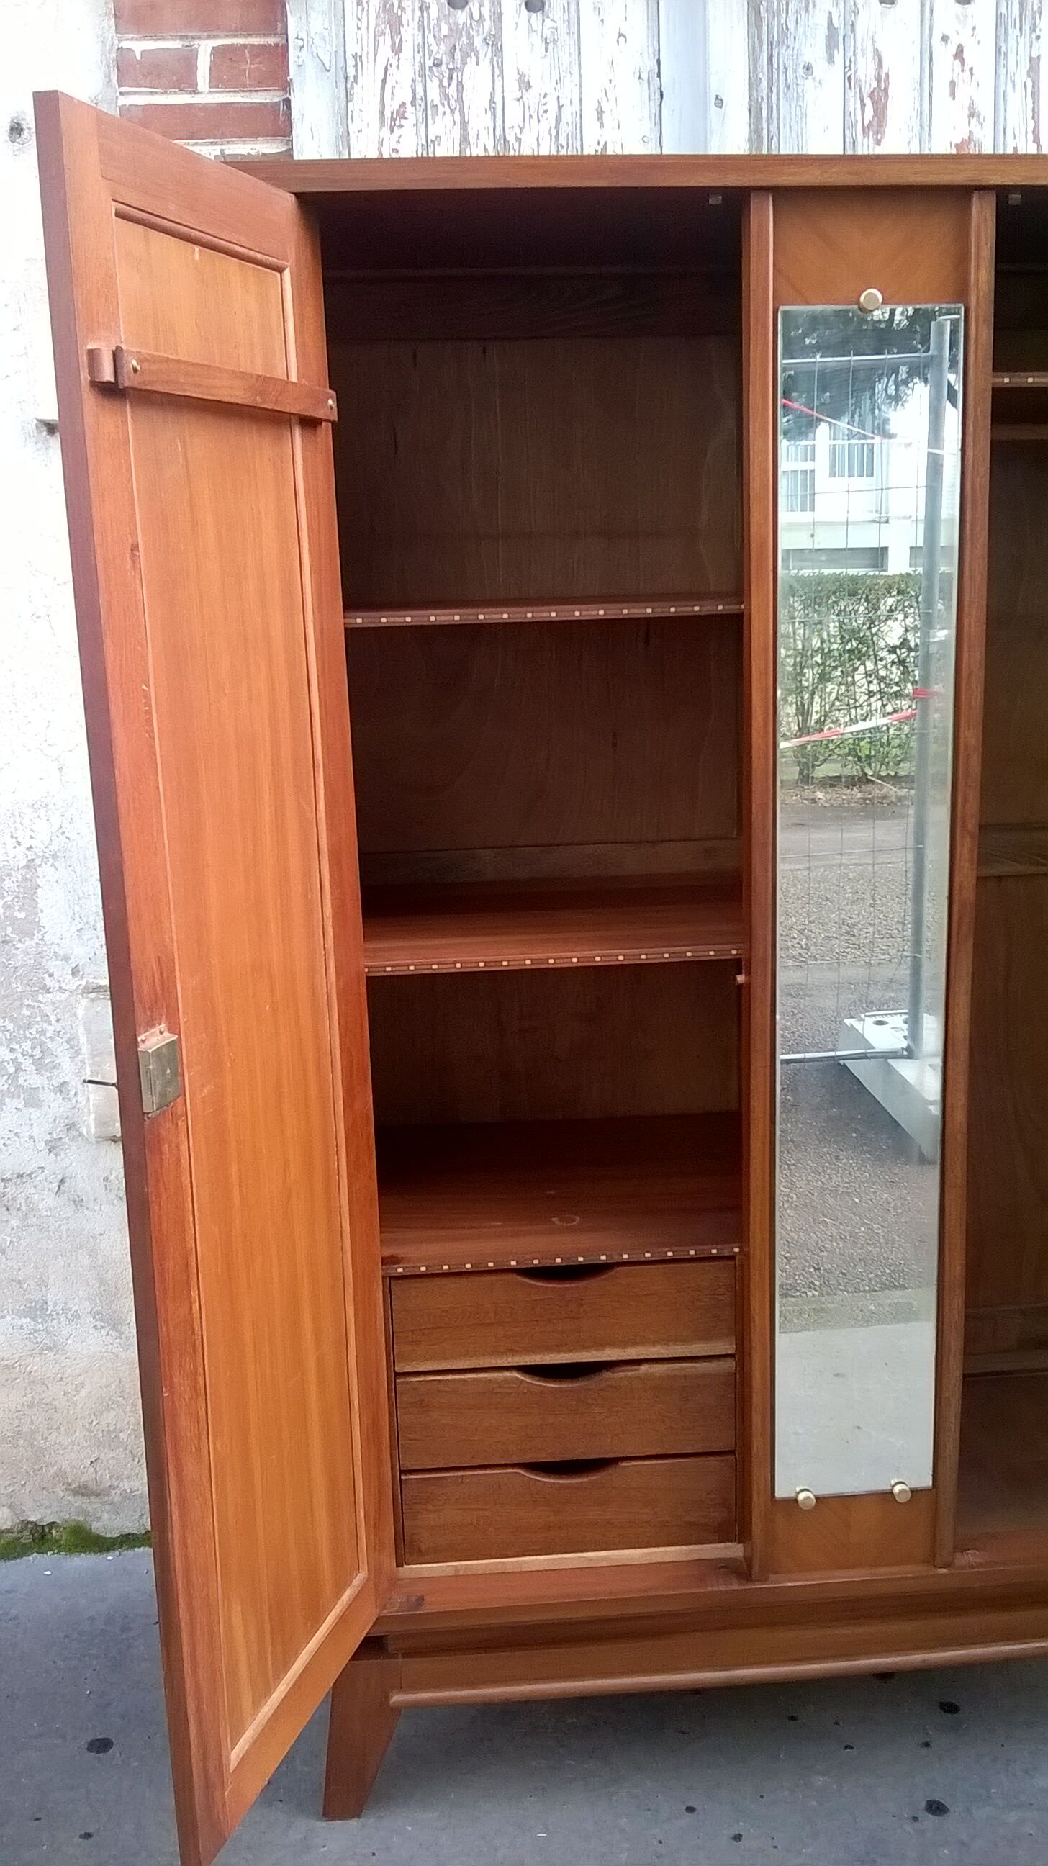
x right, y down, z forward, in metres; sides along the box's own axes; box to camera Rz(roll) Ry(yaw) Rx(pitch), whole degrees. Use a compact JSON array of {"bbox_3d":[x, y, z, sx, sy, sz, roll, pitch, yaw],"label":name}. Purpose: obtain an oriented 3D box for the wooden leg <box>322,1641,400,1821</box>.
[{"bbox_3d":[-0.201,0.974,2.007,0.100,0.216,0.070,-3,12,-4],"label":"wooden leg"}]

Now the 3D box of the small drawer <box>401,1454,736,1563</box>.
[{"bbox_3d":[0.040,0.656,2.195,0.407,0.122,0.430,-3,12,-4],"label":"small drawer"}]

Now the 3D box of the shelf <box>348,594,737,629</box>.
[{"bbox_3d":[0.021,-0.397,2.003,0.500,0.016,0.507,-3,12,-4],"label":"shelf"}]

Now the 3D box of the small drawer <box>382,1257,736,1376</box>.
[{"bbox_3d":[0.032,0.407,2.140,0.407,0.123,0.430,-3,12,-4],"label":"small drawer"}]

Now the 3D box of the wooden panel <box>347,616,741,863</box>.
[{"bbox_3d":[0.025,-0.284,2.296,0.554,0.337,0.014,-3,12,-4],"label":"wooden panel"}]

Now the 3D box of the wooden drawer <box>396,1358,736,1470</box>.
[{"bbox_3d":[0.036,0.534,2.168,0.407,0.128,0.430,-3,12,-4],"label":"wooden drawer"}]

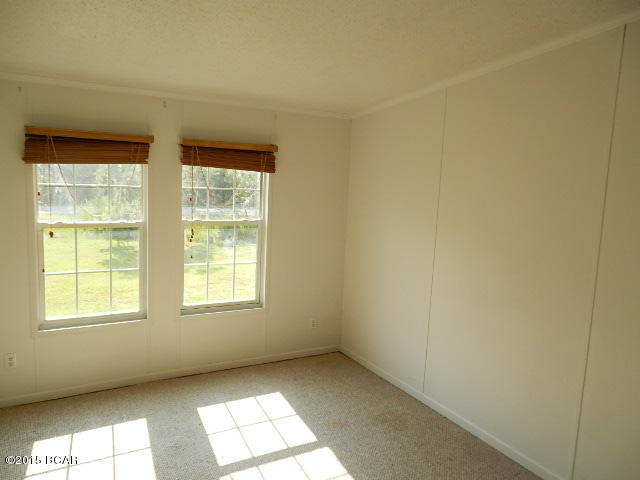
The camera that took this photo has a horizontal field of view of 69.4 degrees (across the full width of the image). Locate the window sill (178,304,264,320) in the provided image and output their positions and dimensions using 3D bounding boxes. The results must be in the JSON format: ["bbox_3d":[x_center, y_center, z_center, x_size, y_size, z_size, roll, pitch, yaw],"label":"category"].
[{"bbox_3d":[-0.829,0.620,4.006,0.760,0.055,0.080,-2,8,-30],"label":"window sill"}]

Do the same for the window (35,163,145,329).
[{"bbox_3d":[-1.688,0.003,3.463,0.730,1.260,0.040,-2,8,-30],"label":"window"}]

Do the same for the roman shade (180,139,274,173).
[{"bbox_3d":[-0.730,-0.693,3.831,0.820,0.240,0.075,-2,8,-30],"label":"roman shade"}]

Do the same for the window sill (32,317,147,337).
[{"bbox_3d":[-1.697,0.644,3.511,0.770,0.055,0.080,-2,8,-30],"label":"window sill"}]

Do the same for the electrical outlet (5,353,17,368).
[{"bbox_3d":[-2.186,0.854,3.261,0.072,0.116,0.014,-2,8,-30],"label":"electrical outlet"}]

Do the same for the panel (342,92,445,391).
[{"bbox_3d":[0.573,0.005,4.019,0.030,2.260,1.220,-2,8,-30],"label":"panel"}]

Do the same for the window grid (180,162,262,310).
[{"bbox_3d":[-0.814,-0.029,3.949,0.755,1.300,0.100,-2,8,-30],"label":"window grid"}]

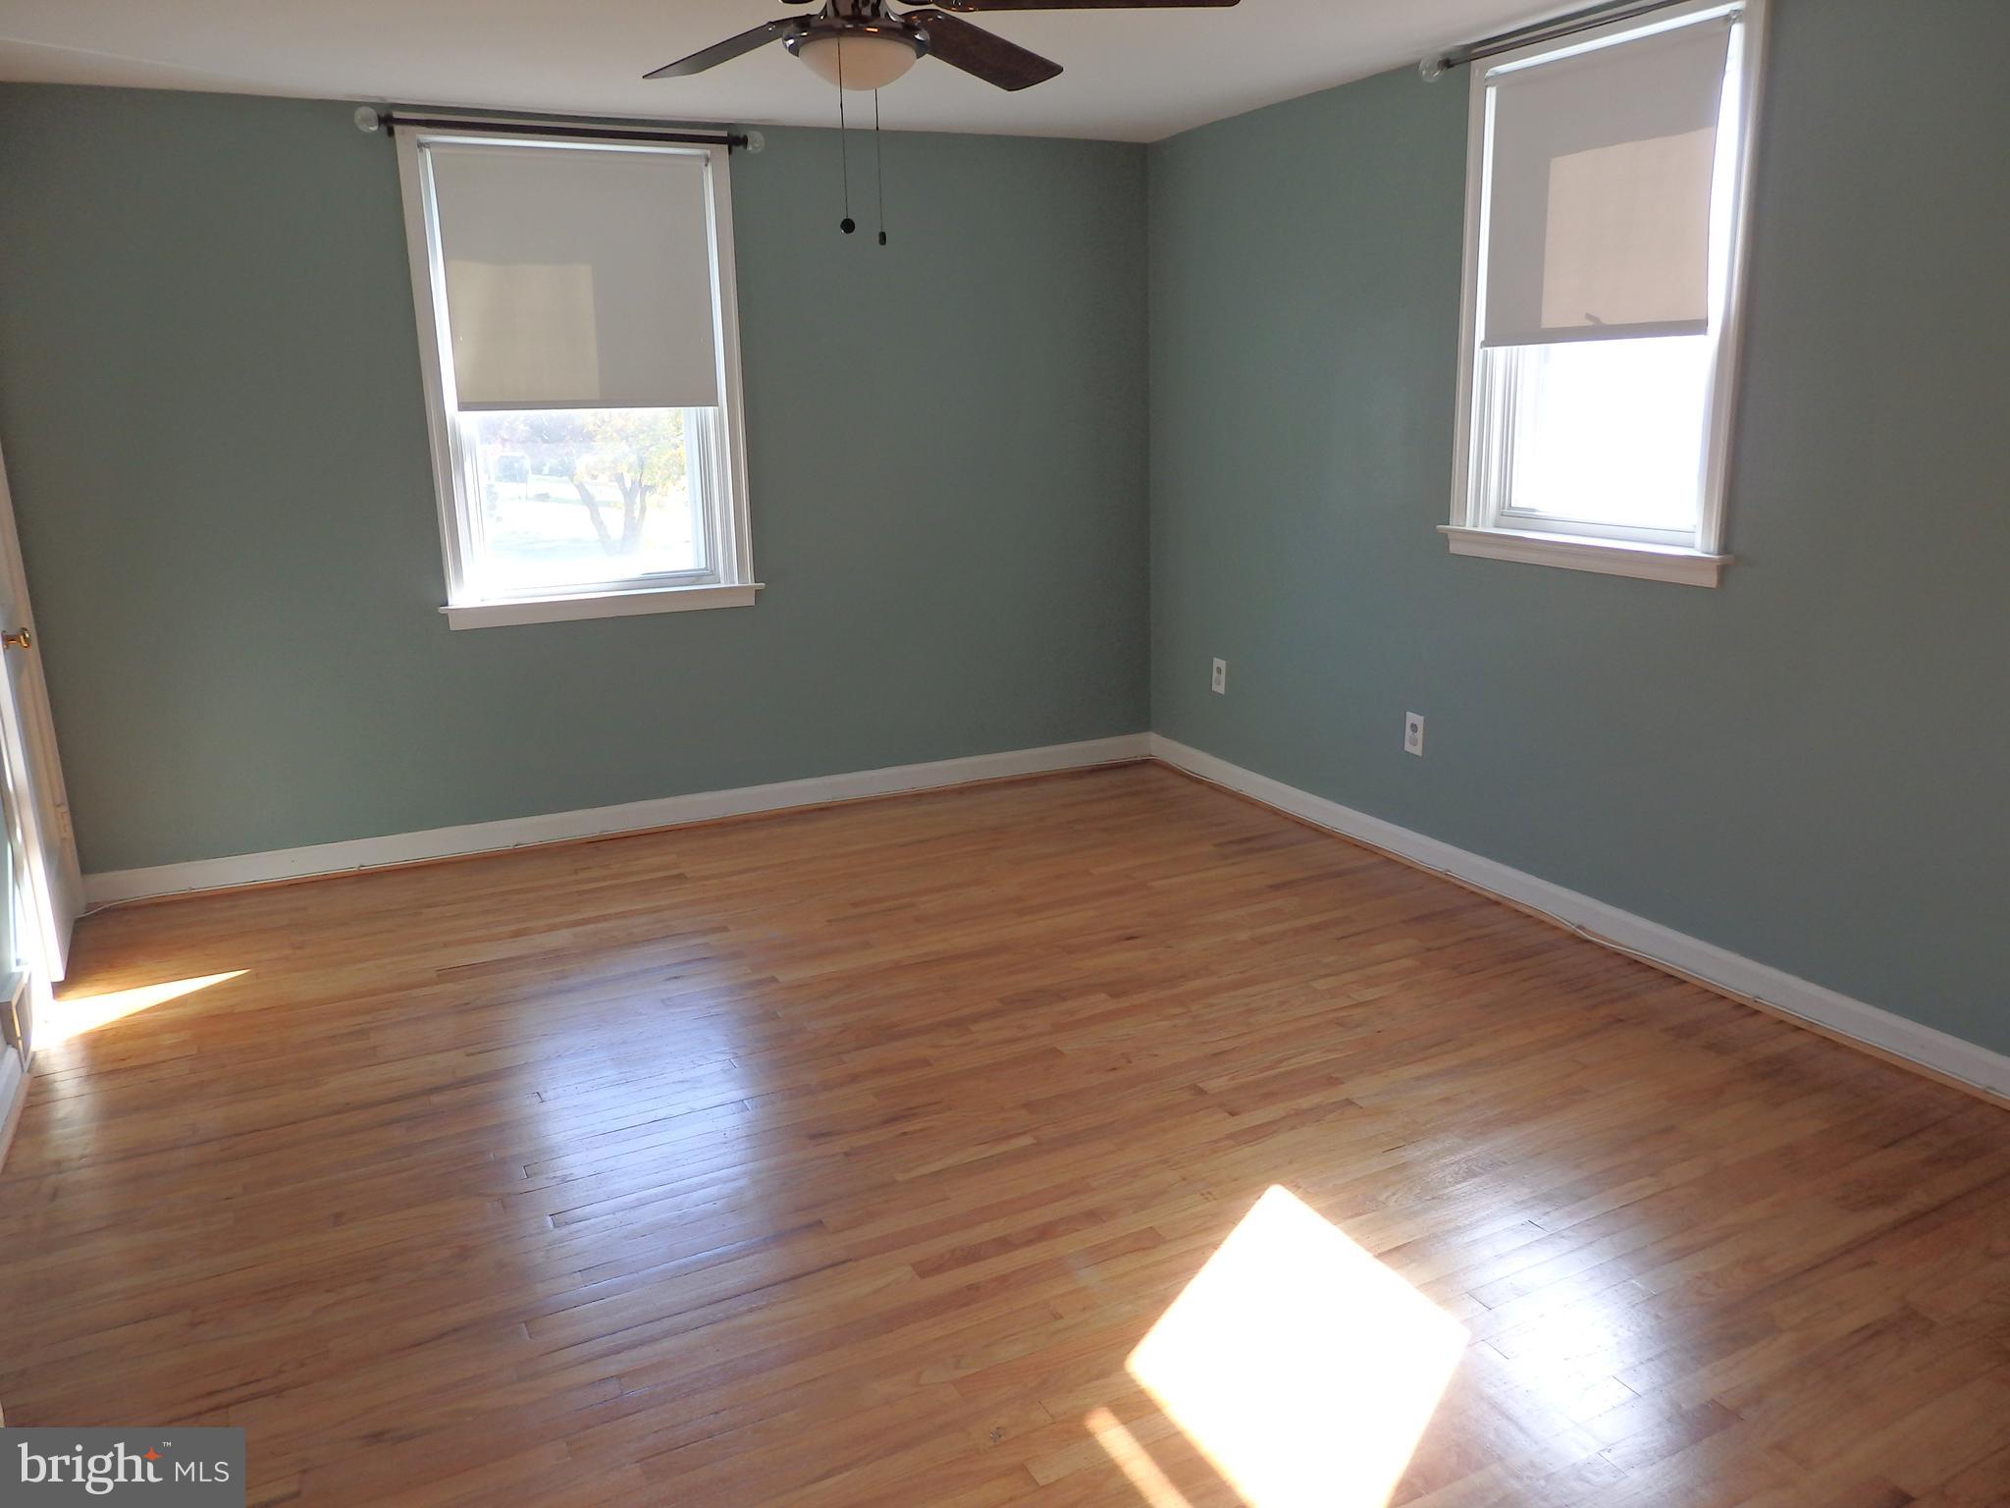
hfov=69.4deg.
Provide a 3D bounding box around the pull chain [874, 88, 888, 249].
[{"bbox_3d":[-0.233,-1.092,2.700,0.015,0.280,0.015,-8,15,-24],"label":"pull chain"}]

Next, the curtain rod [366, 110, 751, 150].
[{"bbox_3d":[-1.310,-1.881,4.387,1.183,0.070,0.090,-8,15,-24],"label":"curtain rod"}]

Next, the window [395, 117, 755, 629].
[{"bbox_3d":[-1.332,-1.197,4.647,1.004,1.526,0.120,-8,15,-24],"label":"window"}]

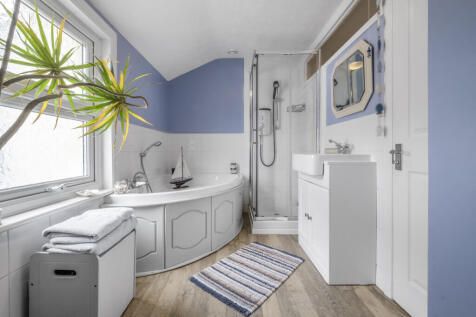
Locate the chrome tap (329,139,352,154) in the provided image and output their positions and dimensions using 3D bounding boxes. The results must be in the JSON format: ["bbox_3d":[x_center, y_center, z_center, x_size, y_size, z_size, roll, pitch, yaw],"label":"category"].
[{"bbox_3d":[0.835,-0.094,1.633,0.160,0.125,0.120,0,2,0],"label":"chrome tap"}]

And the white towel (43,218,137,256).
[{"bbox_3d":[-0.797,0.415,1.103,0.290,0.072,0.295,0,2,5],"label":"white towel"}]

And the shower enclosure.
[{"bbox_3d":[0.536,-0.167,2.528,0.747,1.980,0.740,0,2,0],"label":"shower enclosure"}]

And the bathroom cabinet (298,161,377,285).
[{"bbox_3d":[0.716,0.412,1.662,0.443,0.876,0.618,0,2,0],"label":"bathroom cabinet"}]

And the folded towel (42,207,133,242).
[{"bbox_3d":[-0.803,0.349,1.099,0.280,0.076,0.295,0,2,5],"label":"folded towel"}]

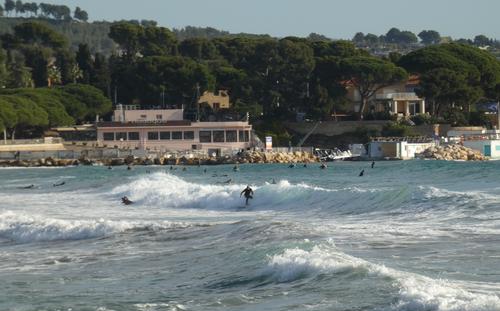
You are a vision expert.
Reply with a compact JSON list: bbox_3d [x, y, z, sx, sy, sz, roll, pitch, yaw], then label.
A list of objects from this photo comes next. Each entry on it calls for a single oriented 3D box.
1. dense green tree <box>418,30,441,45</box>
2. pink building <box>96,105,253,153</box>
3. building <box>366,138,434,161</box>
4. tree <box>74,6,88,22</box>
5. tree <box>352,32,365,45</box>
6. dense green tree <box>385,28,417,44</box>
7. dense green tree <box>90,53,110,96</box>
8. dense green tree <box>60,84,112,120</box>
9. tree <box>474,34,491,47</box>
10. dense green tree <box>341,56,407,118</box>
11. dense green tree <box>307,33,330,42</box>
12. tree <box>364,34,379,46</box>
[{"bbox_3d":[78.990,-51.700,1500.000,9.680,6.600,9.680,0,0,0],"label":"dense green tree"},{"bbox_3d":[-13.620,-4.870,615.000,27.870,8.660,13.000,0,0,0],"label":"pink building"},{"bbox_3d":[26.890,-1.060,605.000,6.900,3.900,10.300,0,0,35],"label":"building"},{"bbox_3d":[-74.150,-62.050,1500.000,6.160,7.040,6.160,0,0,0],"label":"tree"},{"bbox_3d":[46.150,-49.560,1450.000,5.100,5.530,5.100,0,0,0],"label":"tree"},{"bbox_3d":[66.230,-52.360,1500.000,14.080,7.040,11.000,0,0,0],"label":"dense green tree"},{"bbox_3d":[-30.260,-15.480,690.000,4.050,10.730,4.050,0,0,0],"label":"dense green tree"},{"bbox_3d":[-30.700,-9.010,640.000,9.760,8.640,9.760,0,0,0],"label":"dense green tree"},{"bbox_3d":[102.310,-50.600,1500.000,7.040,5.280,7.040,0,0,0],"label":"tree"},{"bbox_3d":[23.370,-12.770,645.000,12.490,11.920,12.490,0,0,0],"label":"dense green tree"},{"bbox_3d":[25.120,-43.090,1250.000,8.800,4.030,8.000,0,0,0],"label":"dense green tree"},{"bbox_3d":[51.680,-48.700,1450.000,5.960,5.530,5.960,0,0,0],"label":"tree"}]

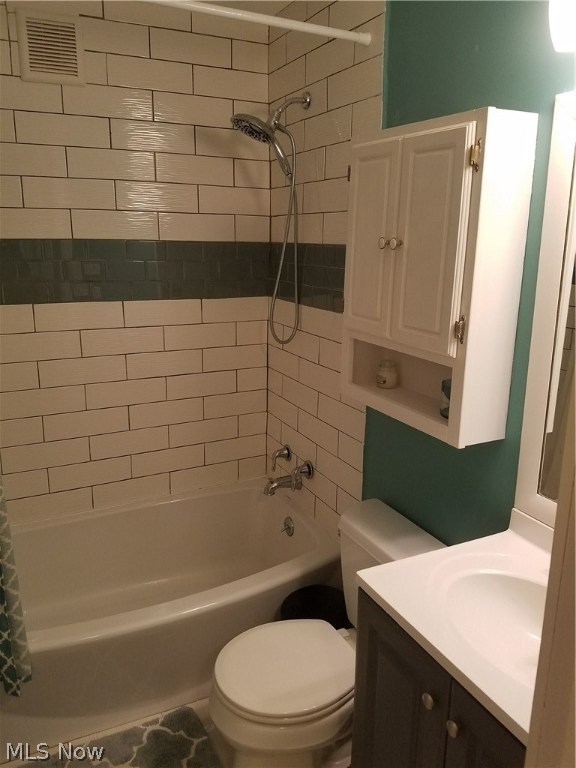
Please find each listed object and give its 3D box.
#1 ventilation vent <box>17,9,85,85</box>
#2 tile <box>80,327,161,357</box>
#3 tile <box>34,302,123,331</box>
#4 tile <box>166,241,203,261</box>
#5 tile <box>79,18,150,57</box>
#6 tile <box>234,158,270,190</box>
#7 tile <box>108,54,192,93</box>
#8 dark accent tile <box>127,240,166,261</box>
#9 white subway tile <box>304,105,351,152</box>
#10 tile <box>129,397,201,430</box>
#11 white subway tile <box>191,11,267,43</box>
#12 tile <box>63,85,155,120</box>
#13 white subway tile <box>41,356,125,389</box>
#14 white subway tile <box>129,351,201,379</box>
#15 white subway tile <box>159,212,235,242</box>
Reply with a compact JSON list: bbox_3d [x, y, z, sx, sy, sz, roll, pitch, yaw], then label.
[{"bbox_3d":[-0.779,-1.107,1.902,0.193,0.207,0.020,-7,16,-26],"label":"ventilation vent"},{"bbox_3d":[-0.620,-0.162,2.179,0.302,0.099,0.010,-7,16,-26],"label":"tile"},{"bbox_3d":[-0.798,-0.261,2.223,0.322,0.106,0.010,-7,16,-26],"label":"tile"},{"bbox_3d":[-0.407,-0.526,2.267,0.147,0.072,0.010,-7,16,-26],"label":"tile"},{"bbox_3d":[-0.603,-1.176,1.953,0.270,0.101,0.010,-6,16,-25],"label":"tile"},{"bbox_3d":[-0.147,-0.844,2.317,0.145,0.102,0.010,-7,16,-26],"label":"tile"},{"bbox_3d":[-0.479,-1.091,2.039,0.304,0.101,0.010,-6,16,-25],"label":"tile"},{"bbox_3d":[-0.541,-0.510,2.202,0.148,0.072,0.010,-7,16,-26],"label":"dark accent tile"},{"bbox_3d":[0.133,-0.846,1.924,0.010,0.102,0.306,-7,16,-26],"label":"white subway tile"},{"bbox_3d":[-0.493,0.120,2.354,0.304,0.101,0.010,-6,16,-25],"label":"tile"},{"bbox_3d":[-0.206,-1.320,2.116,0.294,0.101,0.010,-6,16,-25],"label":"white subway tile"},{"bbox_3d":[-0.621,-0.975,1.997,0.304,0.101,0.010,-6,16,-25],"label":"tile"},{"bbox_3d":[-0.766,-0.049,2.170,0.304,0.101,0.010,-6,16,-25],"label":"white subway tile"},{"bbox_3d":[-0.484,-0.079,2.273,0.302,0.099,0.010,-7,16,-26],"label":"white subway tile"},{"bbox_3d":[-0.350,-0.607,2.233,0.304,0.101,0.010,-6,16,-25],"label":"white subway tile"}]

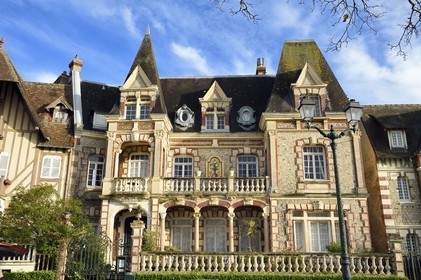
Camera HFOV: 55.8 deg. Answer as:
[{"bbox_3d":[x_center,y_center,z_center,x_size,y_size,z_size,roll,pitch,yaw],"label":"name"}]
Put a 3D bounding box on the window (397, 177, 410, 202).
[{"bbox_3d":[11.700,3.035,24.139,0.720,1.490,0.150,0,-18,1],"label":"window"}]

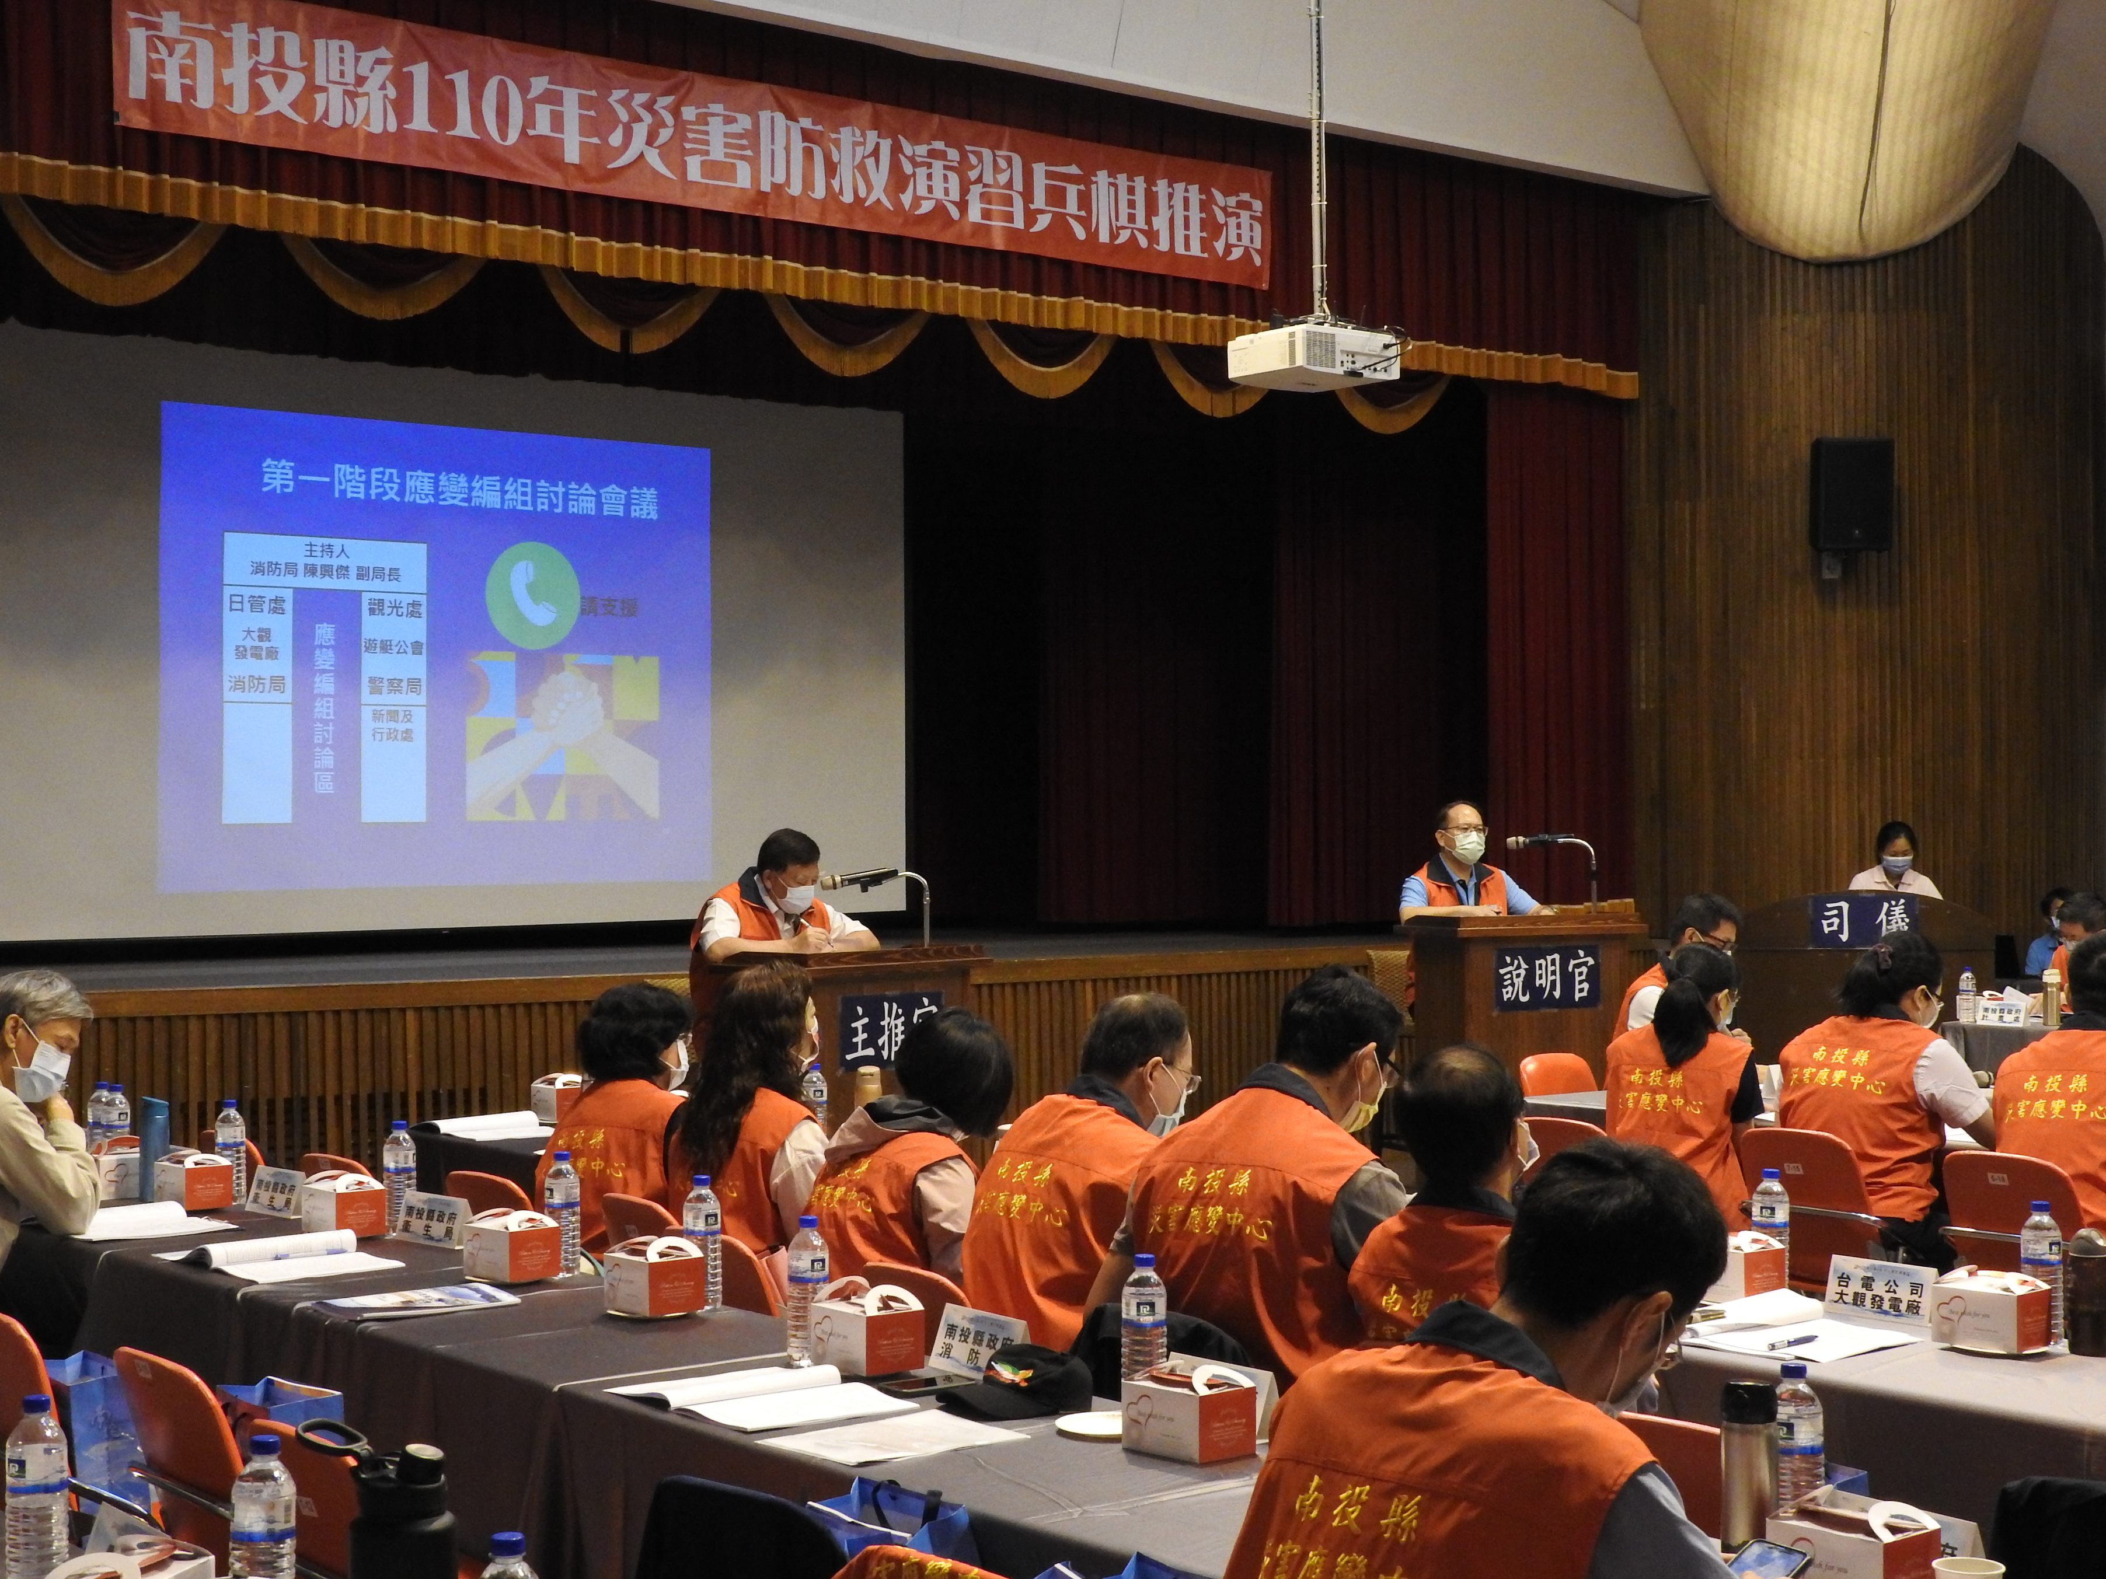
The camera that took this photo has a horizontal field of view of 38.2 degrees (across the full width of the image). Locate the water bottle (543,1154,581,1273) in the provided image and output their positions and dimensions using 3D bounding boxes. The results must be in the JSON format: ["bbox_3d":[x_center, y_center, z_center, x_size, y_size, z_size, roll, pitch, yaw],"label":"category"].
[{"bbox_3d":[-0.904,0.781,5.613,0.064,0.226,0.064,0,-1,0],"label":"water bottle"}]

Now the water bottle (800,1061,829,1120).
[{"bbox_3d":[-0.590,0.788,7.550,0.065,0.228,0.065,0,0,0],"label":"water bottle"}]

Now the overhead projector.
[{"bbox_3d":[0.720,-1.189,8.350,0.385,0.115,0.305,0,0,-39],"label":"overhead projector"}]

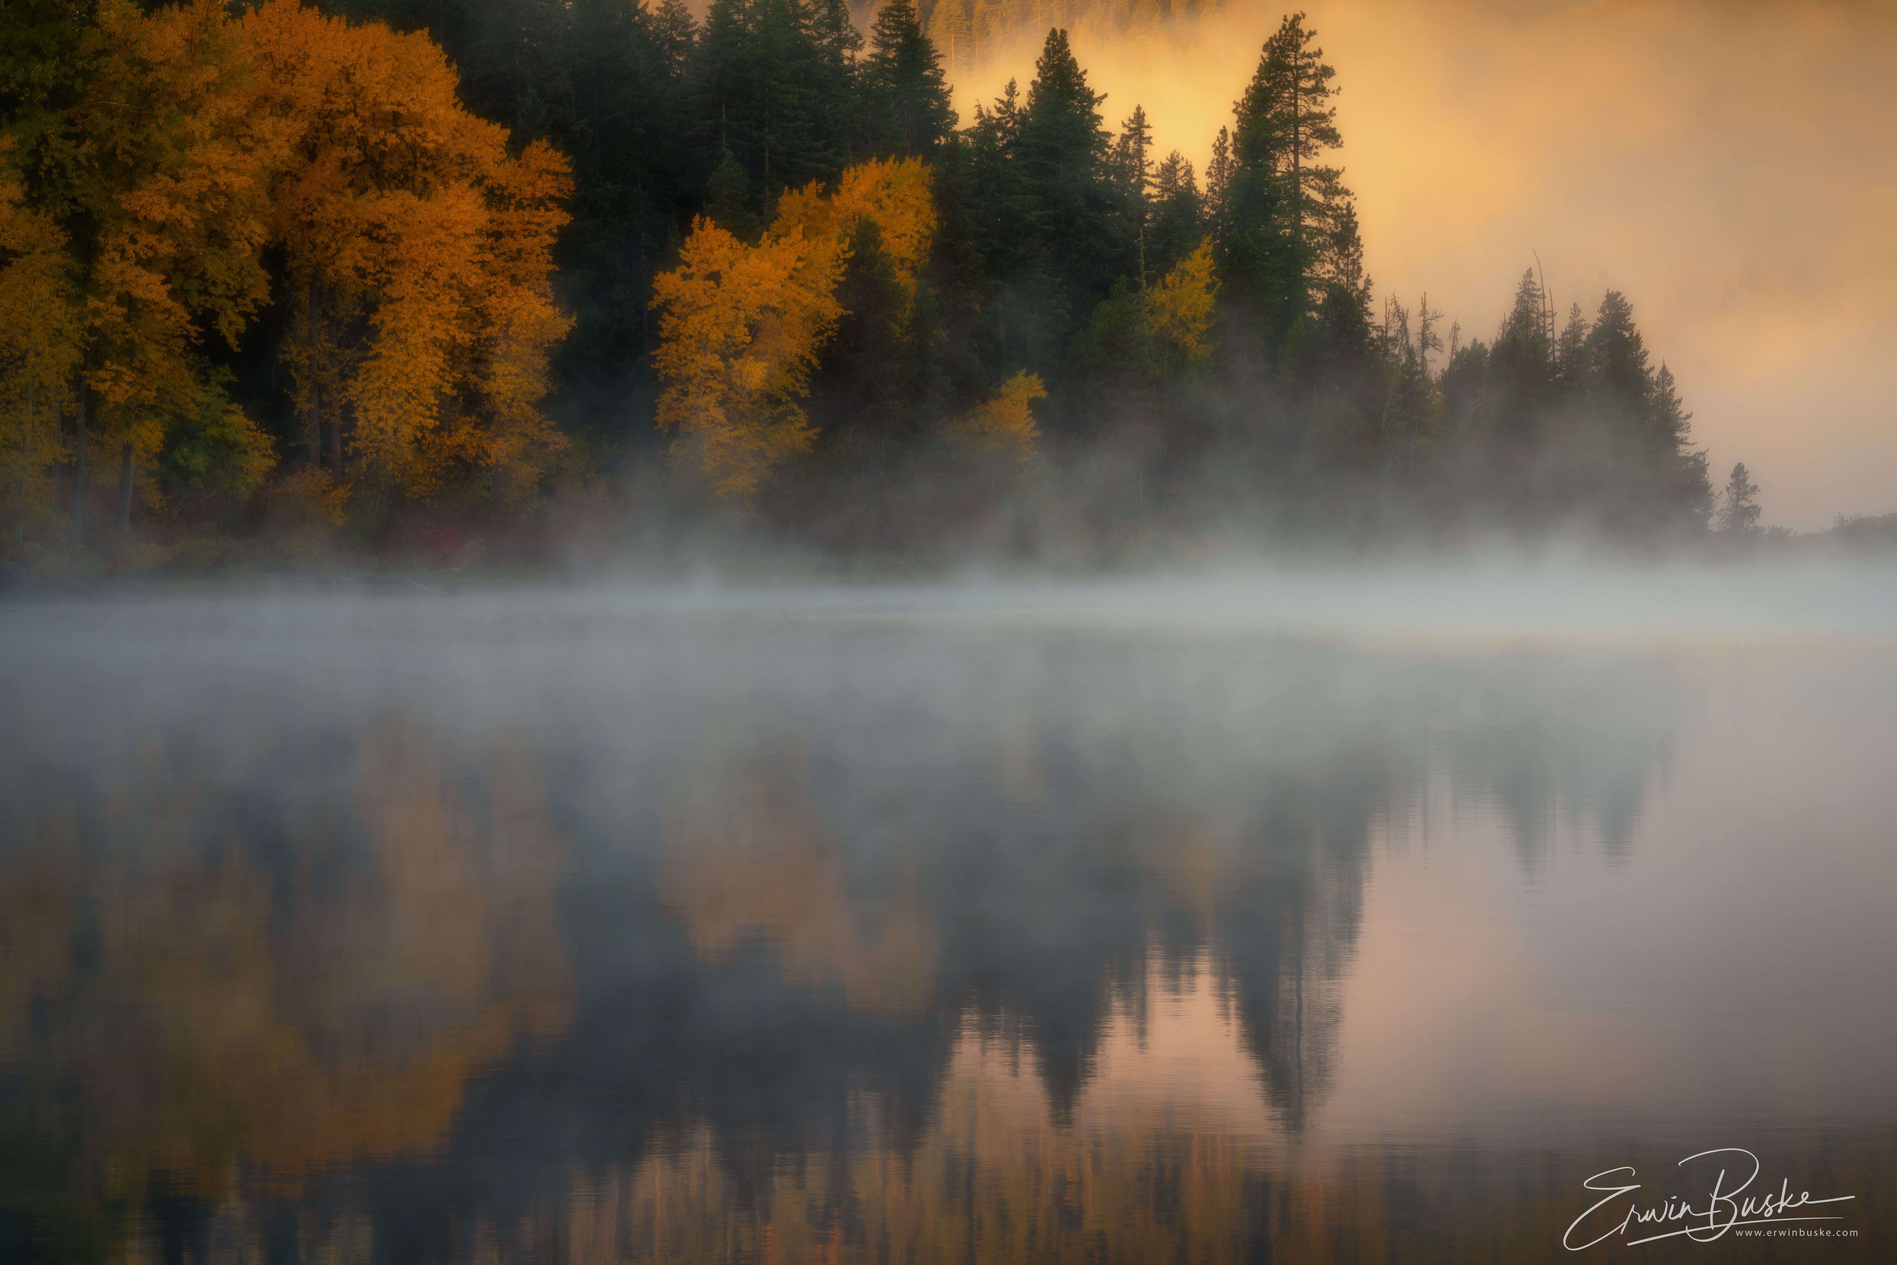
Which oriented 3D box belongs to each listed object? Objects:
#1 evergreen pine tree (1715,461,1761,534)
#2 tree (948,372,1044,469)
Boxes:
[{"bbox_3d":[41.631,-6.836,350.000,2.421,4.374,2.349,0,1,0],"label":"evergreen pine tree"},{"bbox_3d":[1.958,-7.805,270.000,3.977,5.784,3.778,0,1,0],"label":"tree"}]

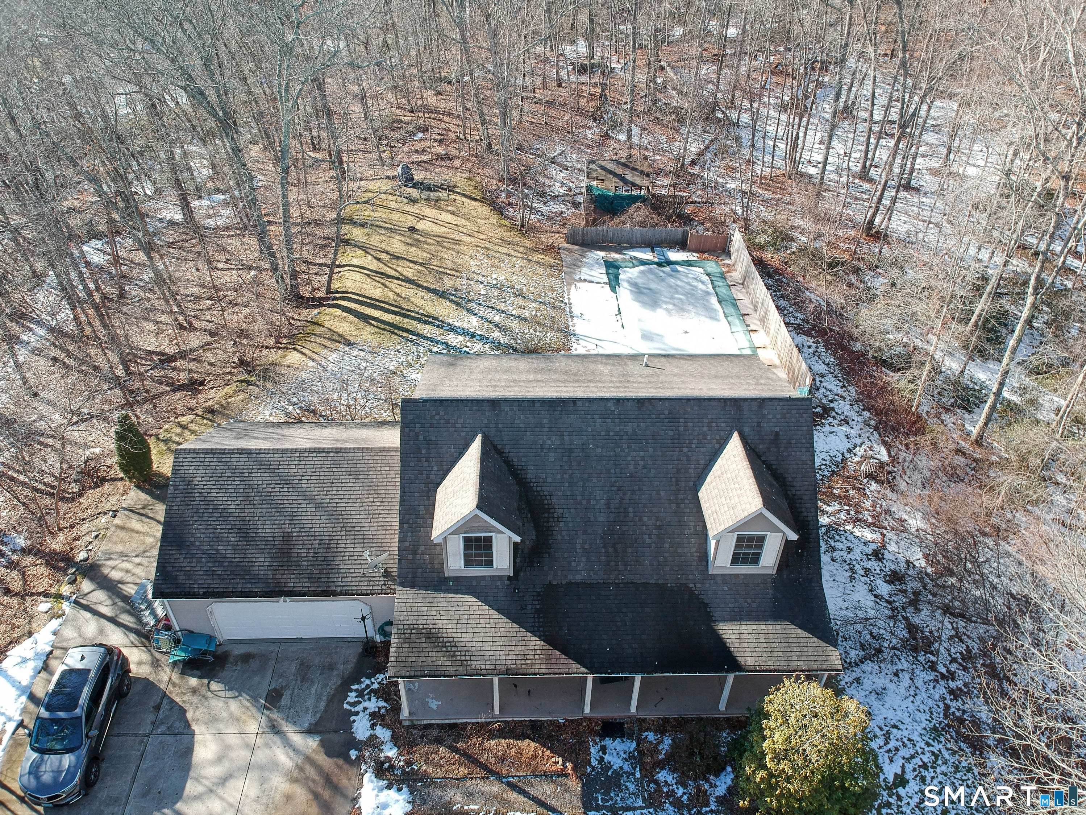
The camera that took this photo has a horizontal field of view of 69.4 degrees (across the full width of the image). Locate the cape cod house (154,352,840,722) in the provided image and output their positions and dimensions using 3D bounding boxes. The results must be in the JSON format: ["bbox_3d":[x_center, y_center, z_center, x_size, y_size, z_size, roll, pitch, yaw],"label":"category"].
[{"bbox_3d":[-1.827,3.229,25.867,20.447,7.535,11.411,0,38,-2],"label":"cape cod house"}]

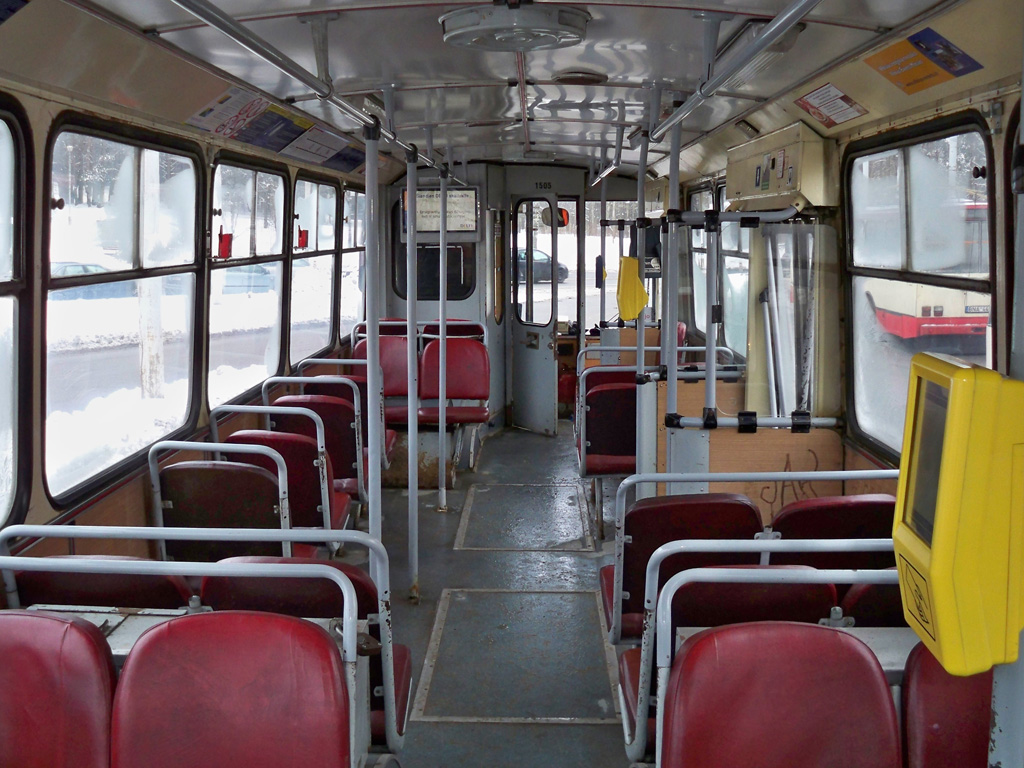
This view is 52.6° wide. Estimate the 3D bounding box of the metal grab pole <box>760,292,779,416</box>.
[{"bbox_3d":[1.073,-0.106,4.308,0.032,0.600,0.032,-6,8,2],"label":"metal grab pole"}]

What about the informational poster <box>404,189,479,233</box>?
[{"bbox_3d":[-0.528,-1.288,7.771,0.560,0.340,0.025,0,8,1],"label":"informational poster"}]

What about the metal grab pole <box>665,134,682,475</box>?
[{"bbox_3d":[0.573,0.023,3.713,0.040,1.930,0.040,0,9,1],"label":"metal grab pole"}]

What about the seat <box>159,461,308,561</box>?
[{"bbox_3d":[-0.899,0.452,3.500,0.420,0.480,0.470,0,9,1],"label":"seat"}]

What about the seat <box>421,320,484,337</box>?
[{"bbox_3d":[-0.379,-0.229,7.348,0.420,0.500,0.470,0,8,1],"label":"seat"}]

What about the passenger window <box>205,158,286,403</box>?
[{"bbox_3d":[-1.122,-0.464,4.553,0.060,0.940,1.180,3,8,1],"label":"passenger window"}]

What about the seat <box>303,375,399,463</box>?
[{"bbox_3d":[-0.848,0.159,5.446,0.400,0.475,0.470,0,8,1],"label":"seat"}]

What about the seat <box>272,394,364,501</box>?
[{"bbox_3d":[-0.863,0.256,4.784,0.395,0.475,0.470,0,8,1],"label":"seat"}]

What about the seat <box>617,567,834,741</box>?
[{"bbox_3d":[0.494,0.607,2.477,0.420,0.480,0.470,0,9,1],"label":"seat"}]

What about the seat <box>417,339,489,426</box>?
[{"bbox_3d":[-0.351,-0.025,6.244,0.420,0.465,0.480,0,9,1],"label":"seat"}]

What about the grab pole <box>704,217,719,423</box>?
[{"bbox_3d":[0.758,-0.245,3.940,0.040,0.790,0.040,0,8,1],"label":"grab pole"}]

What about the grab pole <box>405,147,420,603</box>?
[{"bbox_3d":[-0.398,-0.008,4.199,0.045,1.850,0.045,1,9,1],"label":"grab pole"}]

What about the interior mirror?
[{"bbox_3d":[0.381,-1.455,9.028,0.250,0.170,0.050,3,9,19],"label":"interior mirror"}]

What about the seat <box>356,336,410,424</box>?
[{"bbox_3d":[-0.800,-0.028,6.514,0.420,0.490,0.480,0,8,1],"label":"seat"}]

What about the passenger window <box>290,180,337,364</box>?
[{"bbox_3d":[-1.083,-0.625,5.735,0.050,0.940,1.110,4,9,1],"label":"passenger window"}]

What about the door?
[{"bbox_3d":[0.176,-0.557,7.905,0.045,1.830,0.500,-7,11,-42],"label":"door"}]

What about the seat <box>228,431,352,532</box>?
[{"bbox_3d":[-0.885,0.359,4.149,0.420,0.475,0.470,0,9,1],"label":"seat"}]

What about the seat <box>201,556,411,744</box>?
[{"bbox_3d":[-0.491,0.597,2.567,0.425,0.480,0.470,0,9,1],"label":"seat"}]

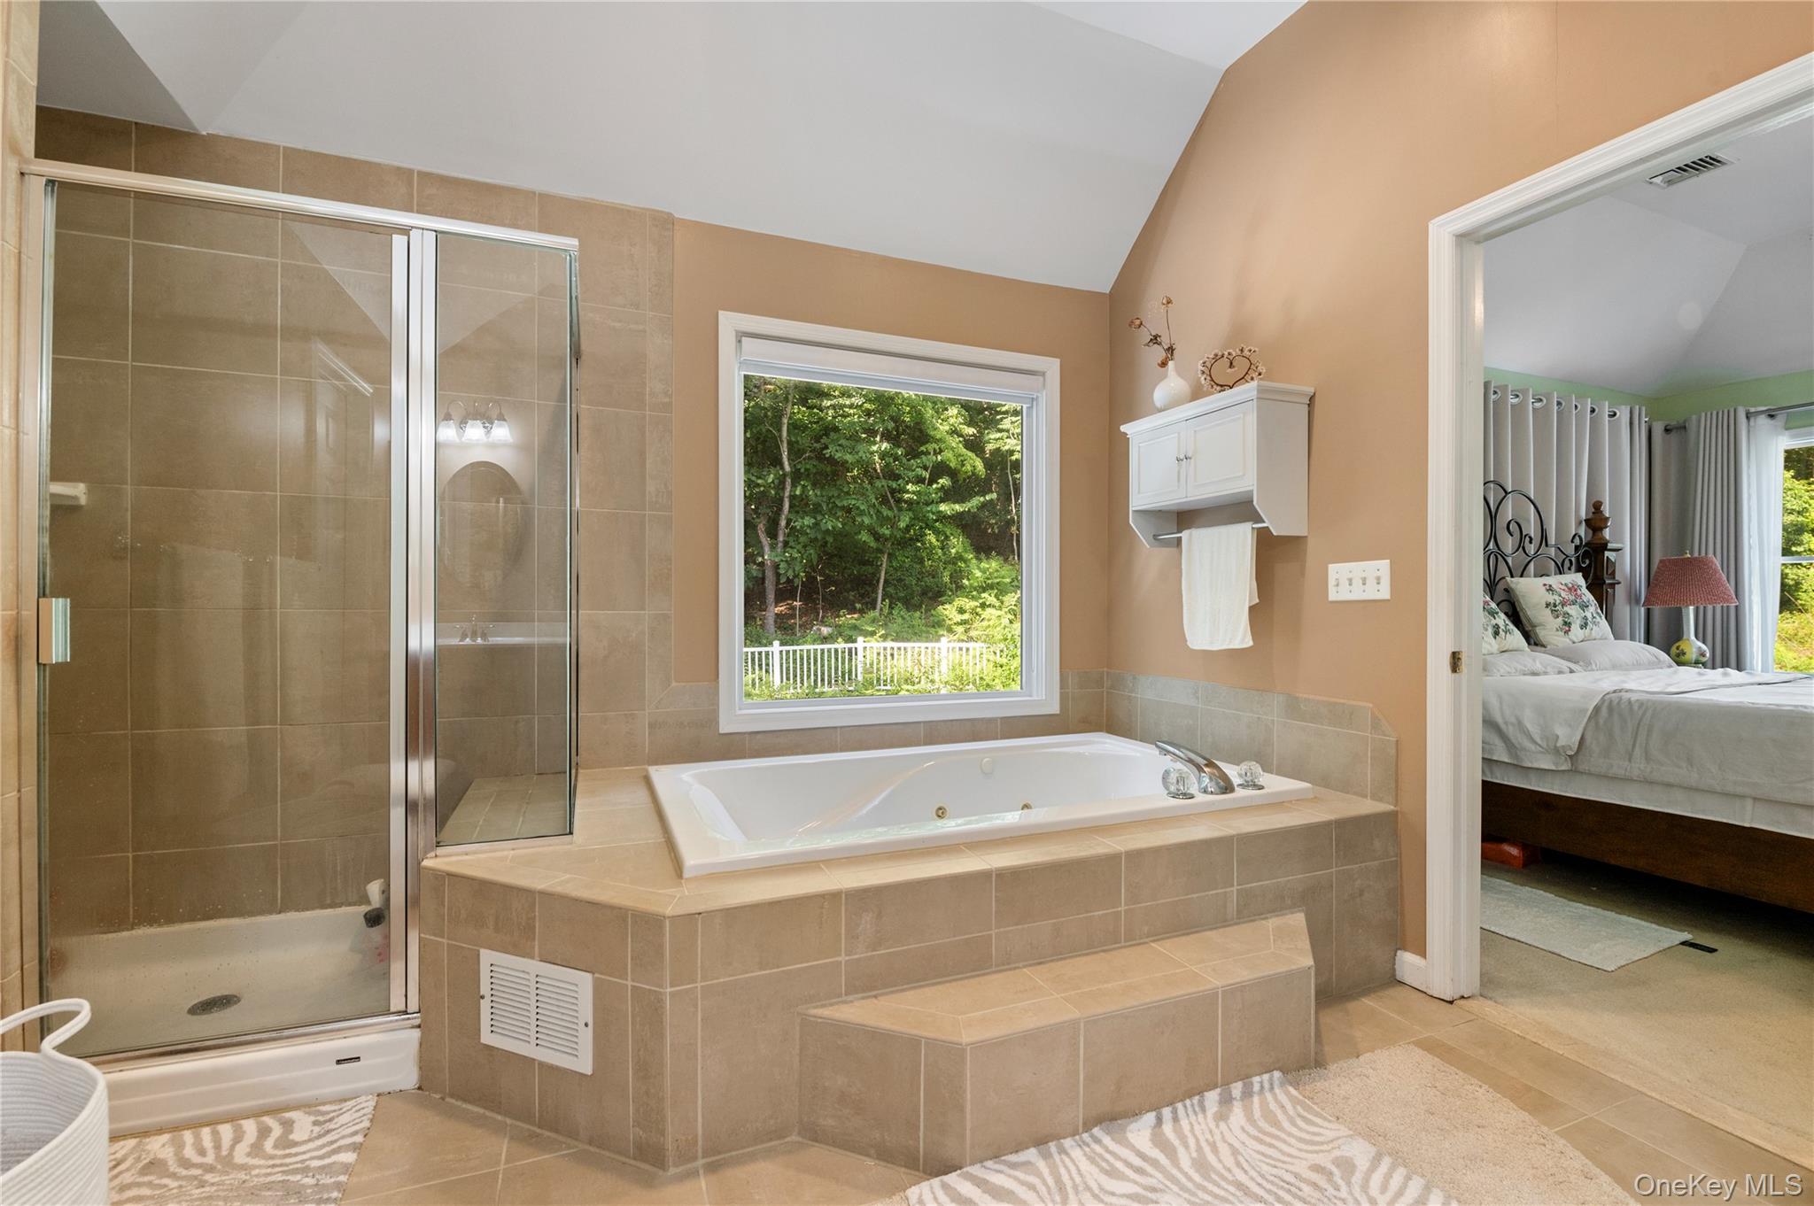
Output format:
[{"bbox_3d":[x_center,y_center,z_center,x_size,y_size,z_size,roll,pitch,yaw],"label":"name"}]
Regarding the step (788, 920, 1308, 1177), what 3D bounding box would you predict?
[{"bbox_3d":[0.453,0.924,1.615,1.344,0.247,0.239,0,0,-22],"label":"step"}]

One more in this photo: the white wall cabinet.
[{"bbox_3d":[1.050,-0.442,2.634,0.233,0.459,0.642,0,0,-22],"label":"white wall cabinet"}]

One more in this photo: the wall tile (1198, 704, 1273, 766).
[{"bbox_3d":[1.163,0.477,2.668,0.012,0.181,0.332,0,0,-22],"label":"wall tile"}]

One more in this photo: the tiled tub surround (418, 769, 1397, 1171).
[{"bbox_3d":[0.035,0.832,2.233,2.476,0.494,1.537,0,0,-22],"label":"tiled tub surround"}]

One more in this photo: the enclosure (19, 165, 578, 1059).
[{"bbox_3d":[-1.432,0.027,2.045,1.016,1.831,0.813,0,0,-22],"label":"enclosure"}]

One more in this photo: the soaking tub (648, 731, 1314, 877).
[{"bbox_3d":[0.185,0.783,2.457,1.880,0.458,1.113,0,0,-22],"label":"soaking tub"}]

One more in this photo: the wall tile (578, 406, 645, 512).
[{"bbox_3d":[-1.083,-0.502,2.614,0.347,0.350,0.011,0,0,-22],"label":"wall tile"}]

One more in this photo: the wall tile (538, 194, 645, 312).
[{"bbox_3d":[-1.062,-1.182,2.558,0.342,0.345,0.012,0,0,-22],"label":"wall tile"}]

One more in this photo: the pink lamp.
[{"bbox_3d":[4.689,0.044,4.523,0.395,0.690,0.395,0,0,-22],"label":"pink lamp"}]

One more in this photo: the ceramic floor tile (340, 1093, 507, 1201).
[{"bbox_3d":[-0.964,1.044,1.475,0.338,0.012,0.326,0,0,-22],"label":"ceramic floor tile"}]

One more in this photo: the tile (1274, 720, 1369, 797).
[{"bbox_3d":[1.302,0.491,2.384,0.011,0.198,0.341,0,0,-22],"label":"tile"}]

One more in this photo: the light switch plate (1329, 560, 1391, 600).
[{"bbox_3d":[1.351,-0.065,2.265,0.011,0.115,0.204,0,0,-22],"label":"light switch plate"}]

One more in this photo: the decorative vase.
[{"bbox_3d":[0.988,-0.789,2.808,0.131,0.216,0.131,0,0,-22],"label":"decorative vase"}]

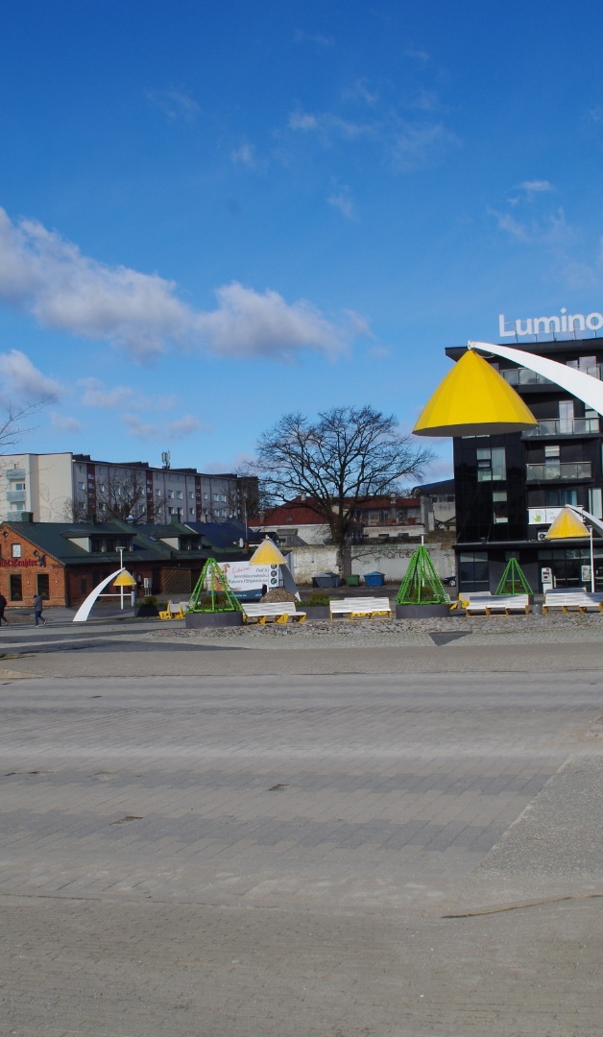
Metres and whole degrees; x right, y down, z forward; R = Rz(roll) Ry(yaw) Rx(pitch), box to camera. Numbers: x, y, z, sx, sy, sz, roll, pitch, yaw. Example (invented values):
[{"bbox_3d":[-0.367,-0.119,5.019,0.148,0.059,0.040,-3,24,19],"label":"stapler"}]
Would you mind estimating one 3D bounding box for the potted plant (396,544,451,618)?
[{"bbox_3d":[4.747,2.471,45.700,2.100,2.850,2.100,-2,0,0],"label":"potted plant"}]

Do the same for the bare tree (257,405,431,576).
[{"bbox_3d":[3.745,-2.225,104.000,15.200,15.000,14.500,-2,-1,0],"label":"bare tree"}]

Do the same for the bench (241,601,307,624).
[{"bbox_3d":[-0.961,3.309,40.900,2.150,0.800,0.750,-1,-1,-24],"label":"bench"}]

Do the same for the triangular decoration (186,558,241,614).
[{"bbox_3d":[-3.320,2.572,44.800,2.100,2.100,2.100,-2,0,0],"label":"triangular decoration"}]

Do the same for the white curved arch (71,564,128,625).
[{"bbox_3d":[-10.732,4.078,62.500,2.900,2.950,0.600,-2,0,-3],"label":"white curved arch"}]

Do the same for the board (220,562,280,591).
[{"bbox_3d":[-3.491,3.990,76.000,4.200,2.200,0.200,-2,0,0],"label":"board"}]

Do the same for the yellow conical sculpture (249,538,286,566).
[{"bbox_3d":[-2.192,2.153,75.000,2.450,1.800,2.450,-2,-1,0],"label":"yellow conical sculpture"}]

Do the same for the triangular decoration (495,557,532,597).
[{"bbox_3d":[12.856,3.521,71.000,2.200,2.400,2.200,-2,-1,0],"label":"triangular decoration"}]

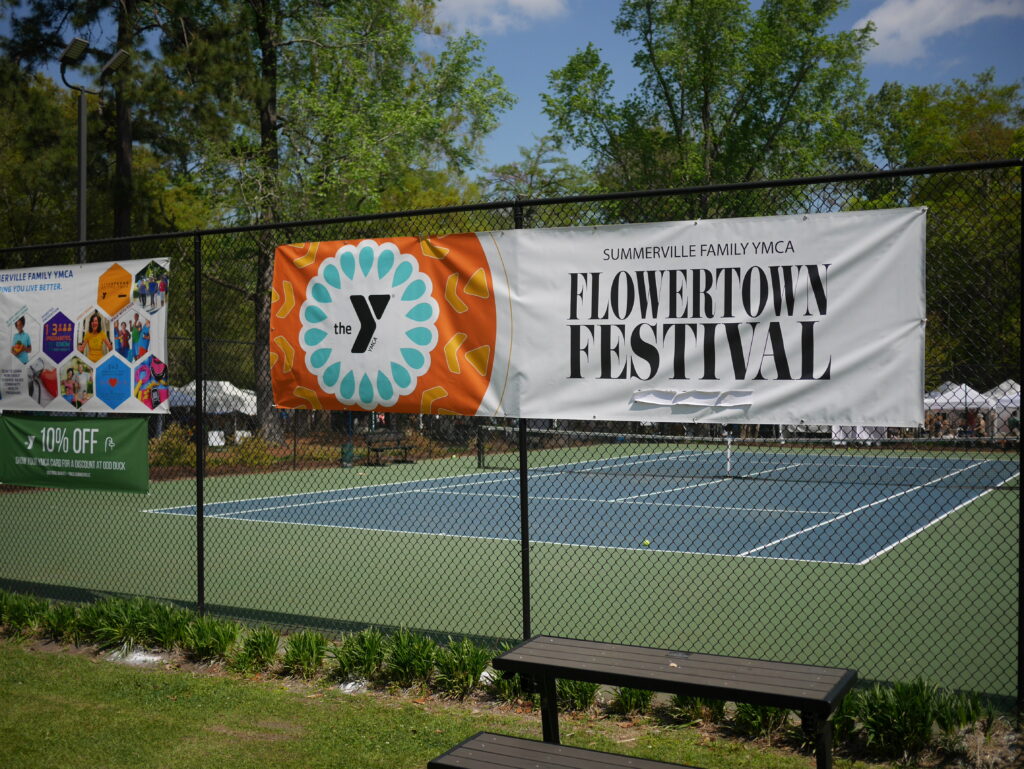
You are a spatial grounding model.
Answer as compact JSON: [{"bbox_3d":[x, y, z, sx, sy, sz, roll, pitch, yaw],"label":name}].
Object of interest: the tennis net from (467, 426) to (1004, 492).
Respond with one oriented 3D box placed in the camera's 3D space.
[{"bbox_3d":[4.801,1.582,26.338,12.800,1.070,0.120,0,0,29],"label":"tennis net"}]

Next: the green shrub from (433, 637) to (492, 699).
[{"bbox_3d":[-0.311,1.825,7.665,0.390,0.340,0.390,0,0,0],"label":"green shrub"}]

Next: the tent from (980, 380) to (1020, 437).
[{"bbox_3d":[21.853,1.362,52.000,3.050,3.200,3.050,0,0,29],"label":"tent"}]

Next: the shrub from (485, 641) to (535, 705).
[{"bbox_3d":[0.028,1.827,7.514,0.370,0.340,0.370,0,0,29],"label":"shrub"}]

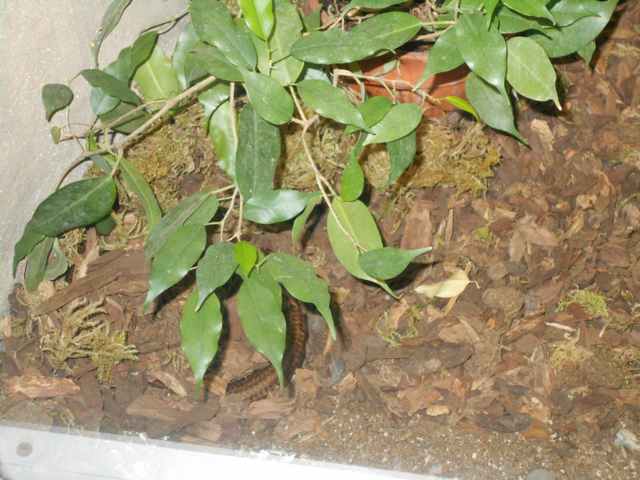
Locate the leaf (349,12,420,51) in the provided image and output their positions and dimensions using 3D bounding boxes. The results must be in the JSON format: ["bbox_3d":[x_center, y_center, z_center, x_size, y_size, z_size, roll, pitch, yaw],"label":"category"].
[{"bbox_3d":[0.044,-0.143,0.970,0.055,0.012,0.027,-16,68,5],"label":"leaf"}]

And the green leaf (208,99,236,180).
[{"bbox_3d":[-0.076,-0.079,1.117,0.027,0.015,0.067,-8,76,-2],"label":"green leaf"}]

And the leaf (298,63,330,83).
[{"bbox_3d":[-0.004,-0.130,1.155,0.026,0.012,0.042,-16,76,-3],"label":"leaf"}]

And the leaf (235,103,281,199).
[{"bbox_3d":[-0.049,-0.071,1.098,0.034,0.016,0.081,0,76,0],"label":"leaf"}]

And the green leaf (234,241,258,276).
[{"bbox_3d":[-0.043,0.011,0.830,0.015,0.007,0.024,-4,68,-3],"label":"green leaf"}]

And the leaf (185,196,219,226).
[{"bbox_3d":[-0.090,-0.016,1.019,0.023,0.014,0.046,38,77,11],"label":"leaf"}]

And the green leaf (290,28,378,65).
[{"bbox_3d":[0.013,-0.157,1.147,0.075,0.018,0.033,0,68,0],"label":"green leaf"}]

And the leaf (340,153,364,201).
[{"bbox_3d":[0.024,-0.047,1.038,0.018,0.010,0.040,3,68,1],"label":"leaf"}]

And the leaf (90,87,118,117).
[{"bbox_3d":[-0.148,-0.096,0.970,0.022,0.009,0.024,-15,73,-7],"label":"leaf"}]

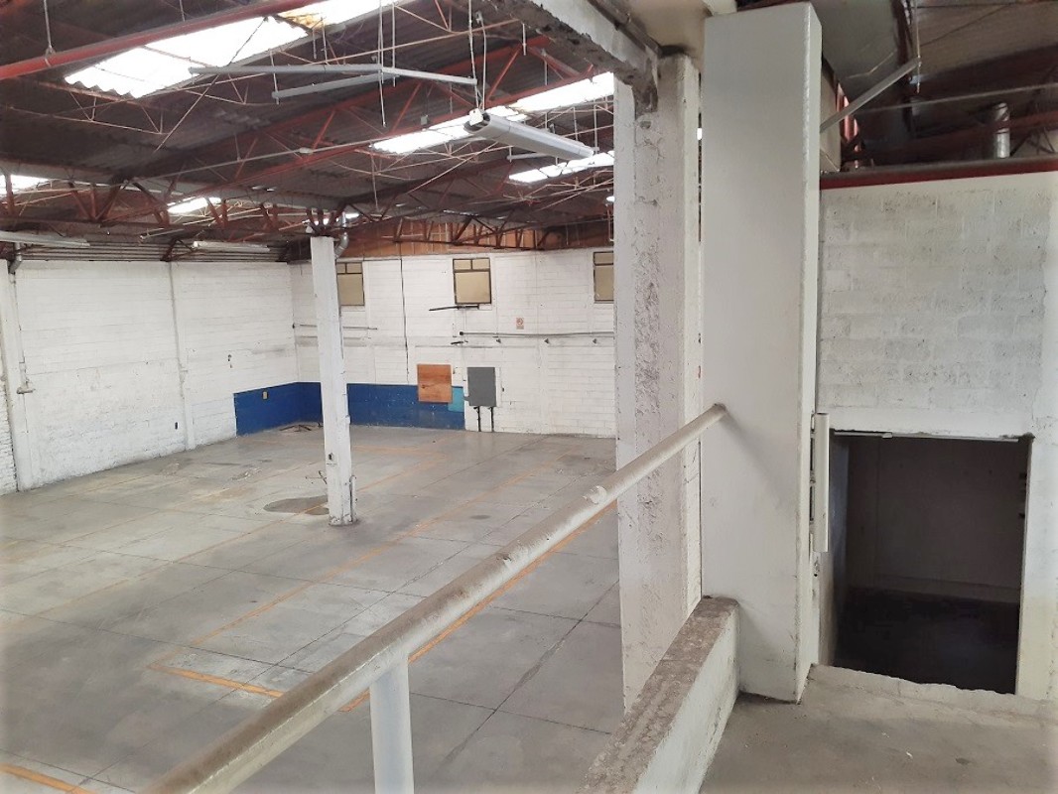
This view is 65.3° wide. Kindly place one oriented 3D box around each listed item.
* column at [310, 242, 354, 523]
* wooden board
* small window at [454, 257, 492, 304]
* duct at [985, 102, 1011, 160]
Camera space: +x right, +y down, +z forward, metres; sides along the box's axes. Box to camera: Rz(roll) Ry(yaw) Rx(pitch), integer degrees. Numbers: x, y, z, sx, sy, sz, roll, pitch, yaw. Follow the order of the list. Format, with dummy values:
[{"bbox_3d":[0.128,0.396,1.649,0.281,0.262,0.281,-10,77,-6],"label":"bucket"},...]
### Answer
[{"bbox_3d":[-3.457,-0.254,14.677,0.318,5.113,0.308,2,8,24],"label":"column"},{"bbox_3d":[-2.820,-0.381,24.591,1.172,1.143,0.040,2,8,24],"label":"wooden board"},{"bbox_3d":[-1.601,-3.301,23.662,1.159,1.309,0.100,2,8,24],"label":"small window"},{"bbox_3d":[5.978,-3.383,10.500,0.220,0.698,0.200,2,8,24],"label":"duct"}]

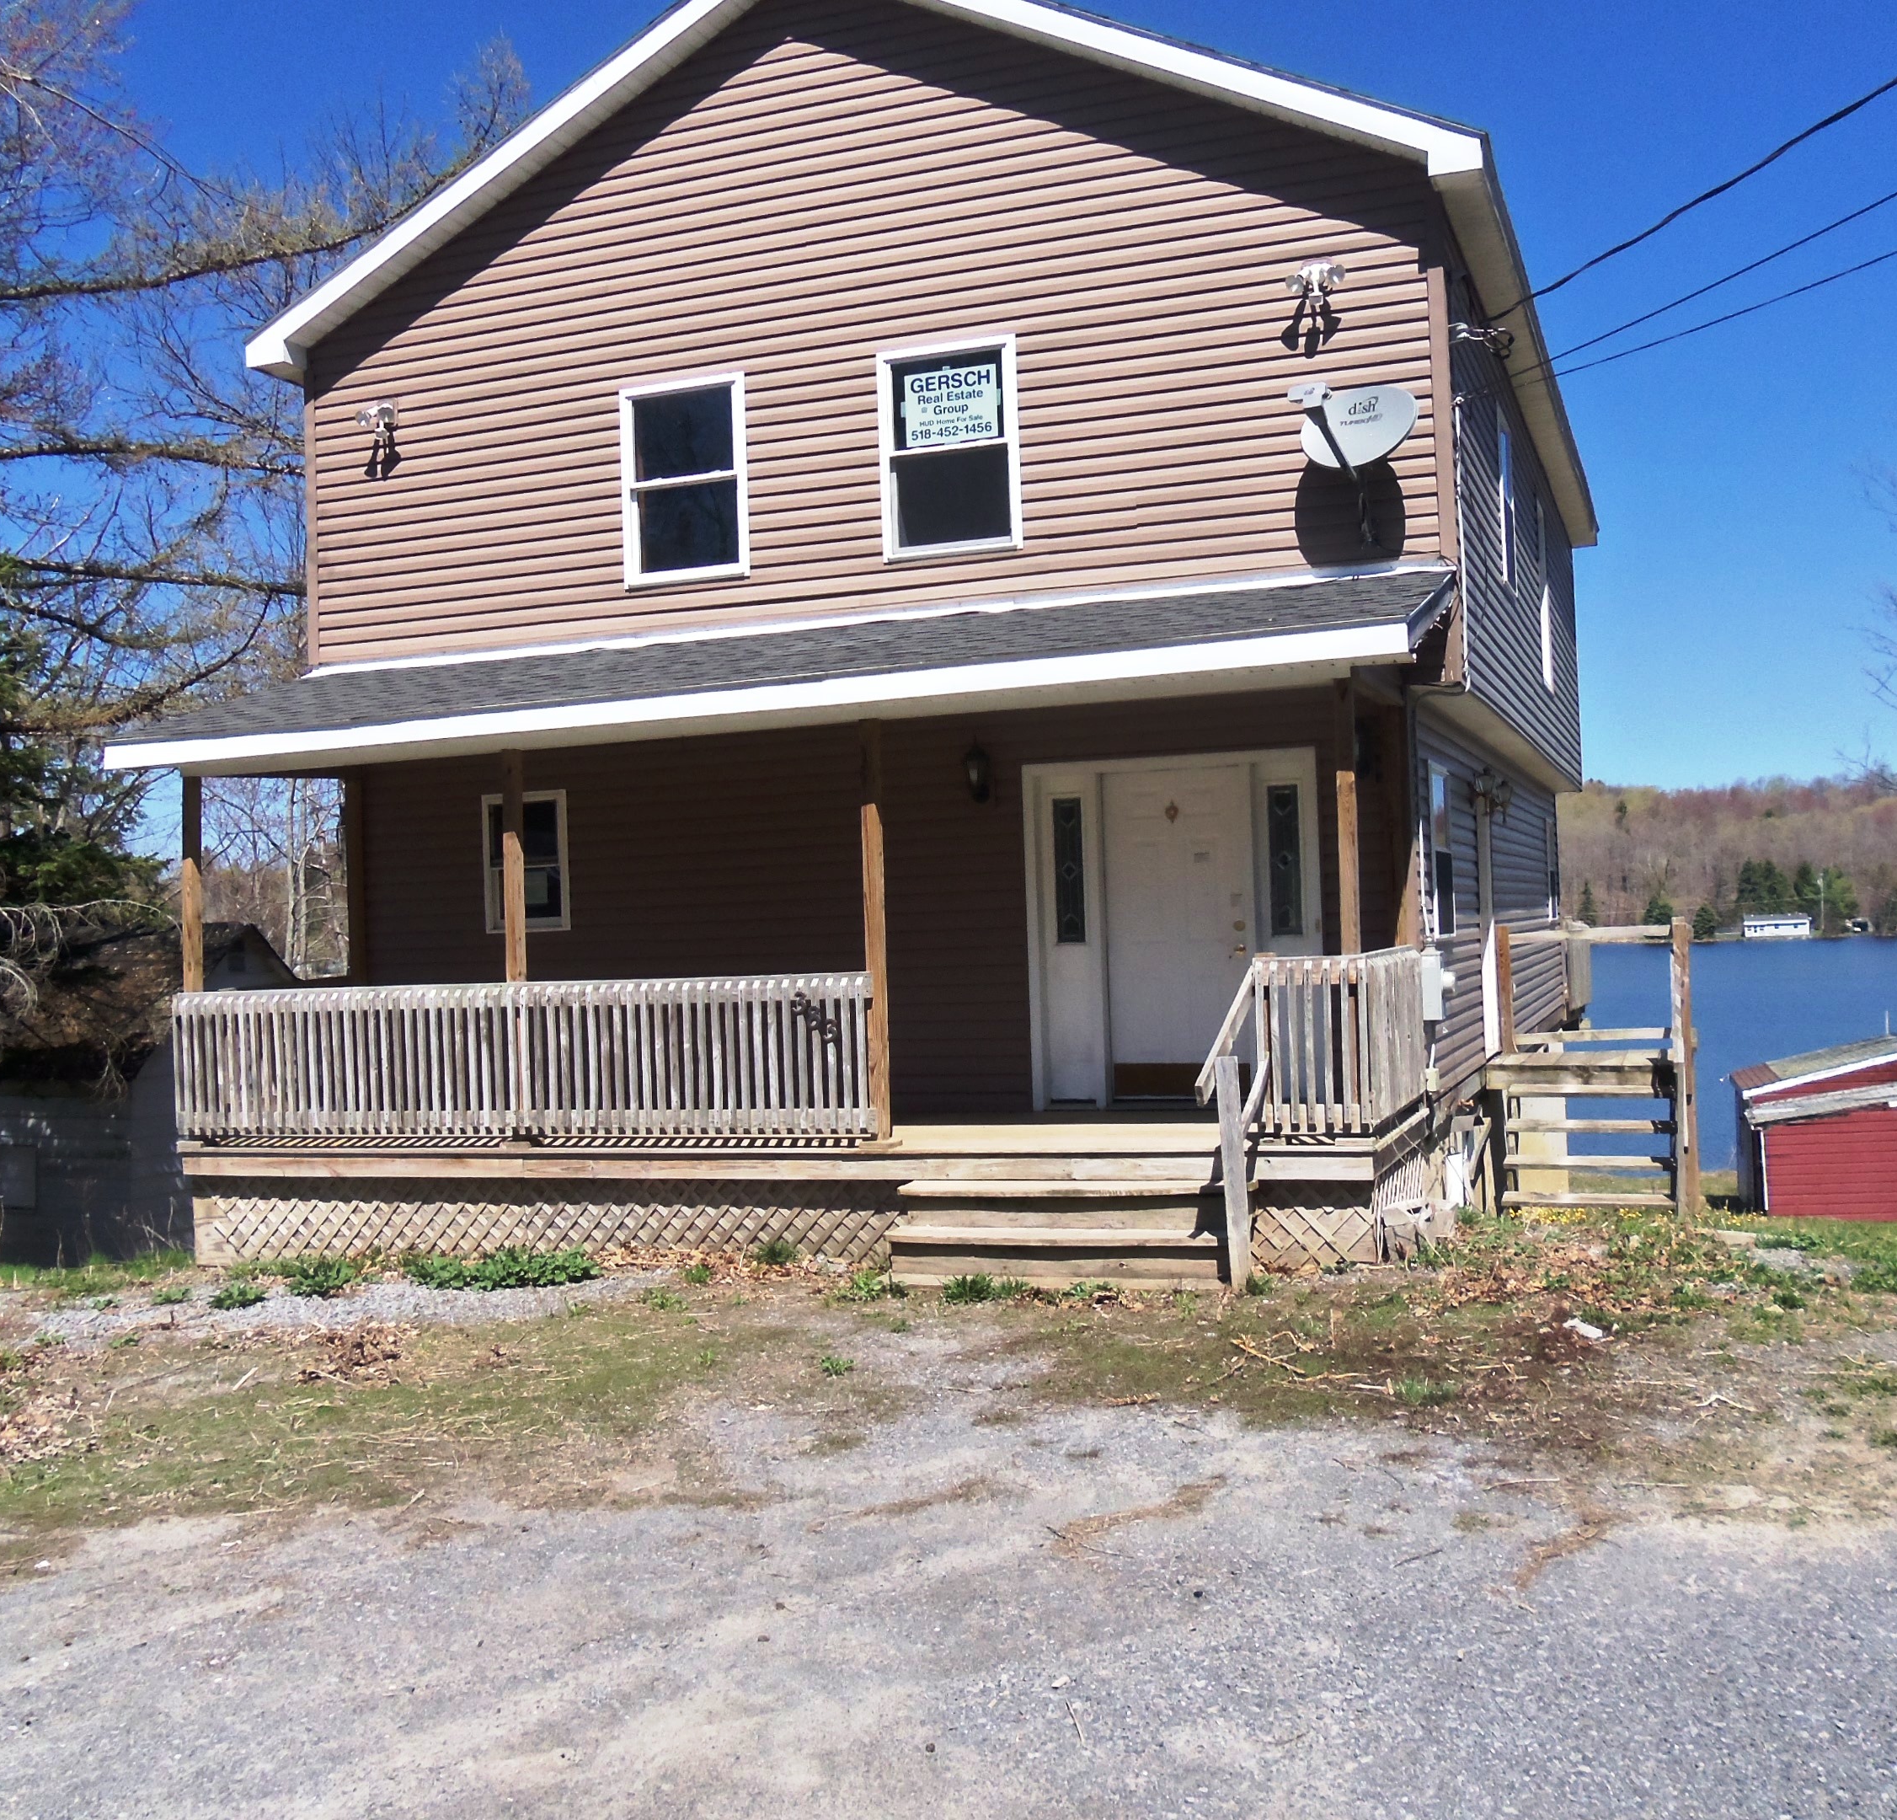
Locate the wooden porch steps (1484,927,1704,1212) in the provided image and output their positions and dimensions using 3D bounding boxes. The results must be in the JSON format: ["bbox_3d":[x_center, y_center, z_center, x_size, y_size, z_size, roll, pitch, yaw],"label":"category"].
[{"bbox_3d":[4.715,1.117,14.450,1.400,2.010,1.950,-2,-1,21],"label":"wooden porch steps"}]

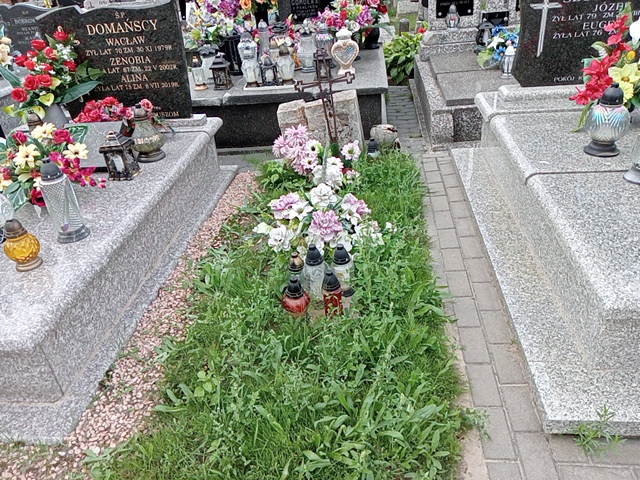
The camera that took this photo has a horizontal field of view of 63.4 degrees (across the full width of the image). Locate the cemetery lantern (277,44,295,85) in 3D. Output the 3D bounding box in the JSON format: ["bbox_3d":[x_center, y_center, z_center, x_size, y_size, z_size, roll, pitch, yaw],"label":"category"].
[{"bbox_3d":[-0.257,-1.349,3.970,0.140,0.278,0.140,-1,30,7],"label":"cemetery lantern"}]

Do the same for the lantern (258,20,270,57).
[{"bbox_3d":[-0.487,-1.746,4.596,0.115,0.400,0.115,-1,30,7],"label":"lantern"}]

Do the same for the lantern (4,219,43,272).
[{"bbox_3d":[-1.154,0.014,1.996,0.130,0.199,0.130,-1,30,7],"label":"lantern"}]

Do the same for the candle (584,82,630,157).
[{"bbox_3d":[1.375,-0.581,2.466,0.200,0.328,0.200,-1,30,7],"label":"candle"}]

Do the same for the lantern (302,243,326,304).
[{"bbox_3d":[-0.018,0.146,2.092,0.094,0.299,0.094,-1,30,7],"label":"lantern"}]

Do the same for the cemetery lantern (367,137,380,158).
[{"bbox_3d":[0.362,-0.602,3.536,0.085,0.190,0.085,-1,30,7],"label":"cemetery lantern"}]

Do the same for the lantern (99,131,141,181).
[{"bbox_3d":[-1.045,-0.448,2.706,0.132,0.241,0.132,-1,30,7],"label":"lantern"}]

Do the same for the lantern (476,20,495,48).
[{"bbox_3d":[1.545,-1.885,4.796,0.155,0.267,0.155,-1,30,7],"label":"lantern"}]

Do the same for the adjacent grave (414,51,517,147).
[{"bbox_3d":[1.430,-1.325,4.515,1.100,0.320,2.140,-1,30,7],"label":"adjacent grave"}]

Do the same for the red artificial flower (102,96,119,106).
[{"bbox_3d":[-1.282,-0.847,3.168,0.100,0.065,0.090,-1,30,7],"label":"red artificial flower"}]

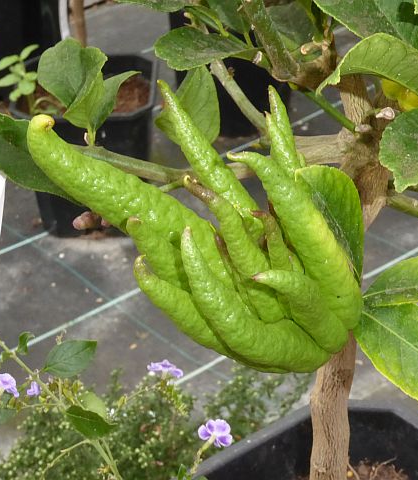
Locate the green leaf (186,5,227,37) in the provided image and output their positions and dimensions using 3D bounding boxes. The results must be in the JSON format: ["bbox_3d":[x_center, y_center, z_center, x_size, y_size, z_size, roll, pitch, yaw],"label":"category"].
[{"bbox_3d":[-0.001,-0.111,0.785,0.030,0.012,0.016,28,69,26],"label":"green leaf"}]

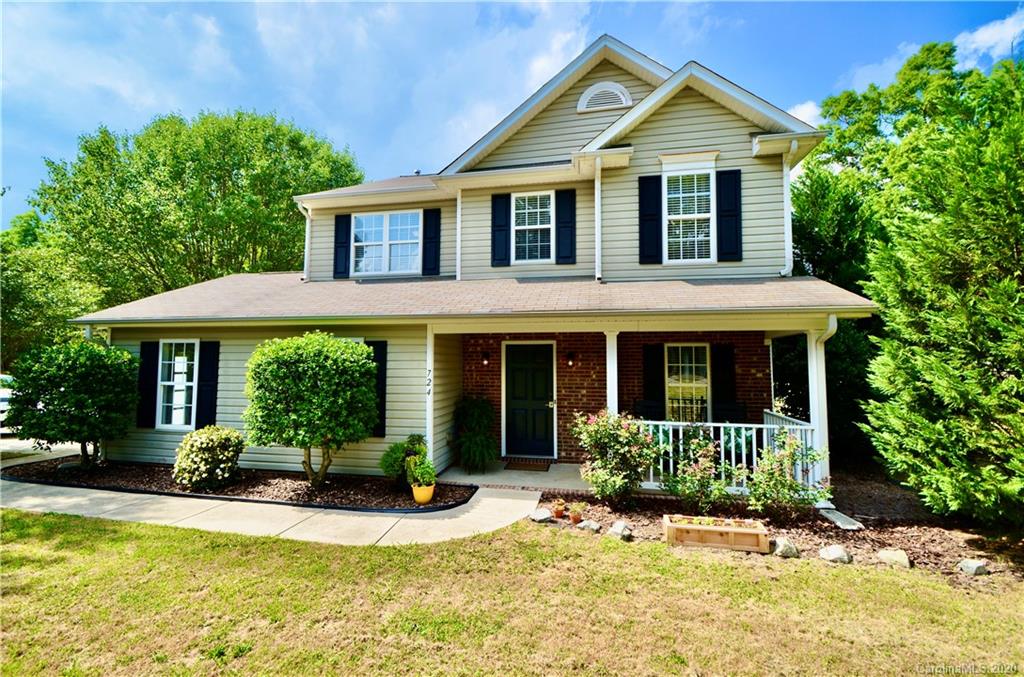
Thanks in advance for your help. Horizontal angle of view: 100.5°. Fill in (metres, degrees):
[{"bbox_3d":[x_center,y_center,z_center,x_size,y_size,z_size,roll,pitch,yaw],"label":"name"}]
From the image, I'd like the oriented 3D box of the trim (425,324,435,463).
[{"bbox_3d":[-1.198,0.943,6.299,0.108,2.305,0.079,-1,-3,11],"label":"trim"}]

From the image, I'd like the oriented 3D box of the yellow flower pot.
[{"bbox_3d":[-1.177,2.043,5.611,0.290,0.235,0.290,0,-3,0],"label":"yellow flower pot"}]

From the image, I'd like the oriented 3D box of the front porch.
[{"bbox_3d":[1.533,1.003,6.674,5.440,2.430,1.540,0,-3,11],"label":"front porch"}]

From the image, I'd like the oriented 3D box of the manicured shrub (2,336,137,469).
[{"bbox_3d":[-7.240,1.100,7.082,1.526,2.136,1.526,-1,-3,11],"label":"manicured shrub"}]

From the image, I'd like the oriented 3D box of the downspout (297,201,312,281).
[{"bbox_3d":[-4.588,-2.133,9.340,0.222,1.726,0.250,0,-3,11],"label":"downspout"}]

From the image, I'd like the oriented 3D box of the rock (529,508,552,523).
[{"bbox_3d":[0.357,2.107,5.148,0.276,0.148,0.197,-1,-3,11],"label":"rock"}]

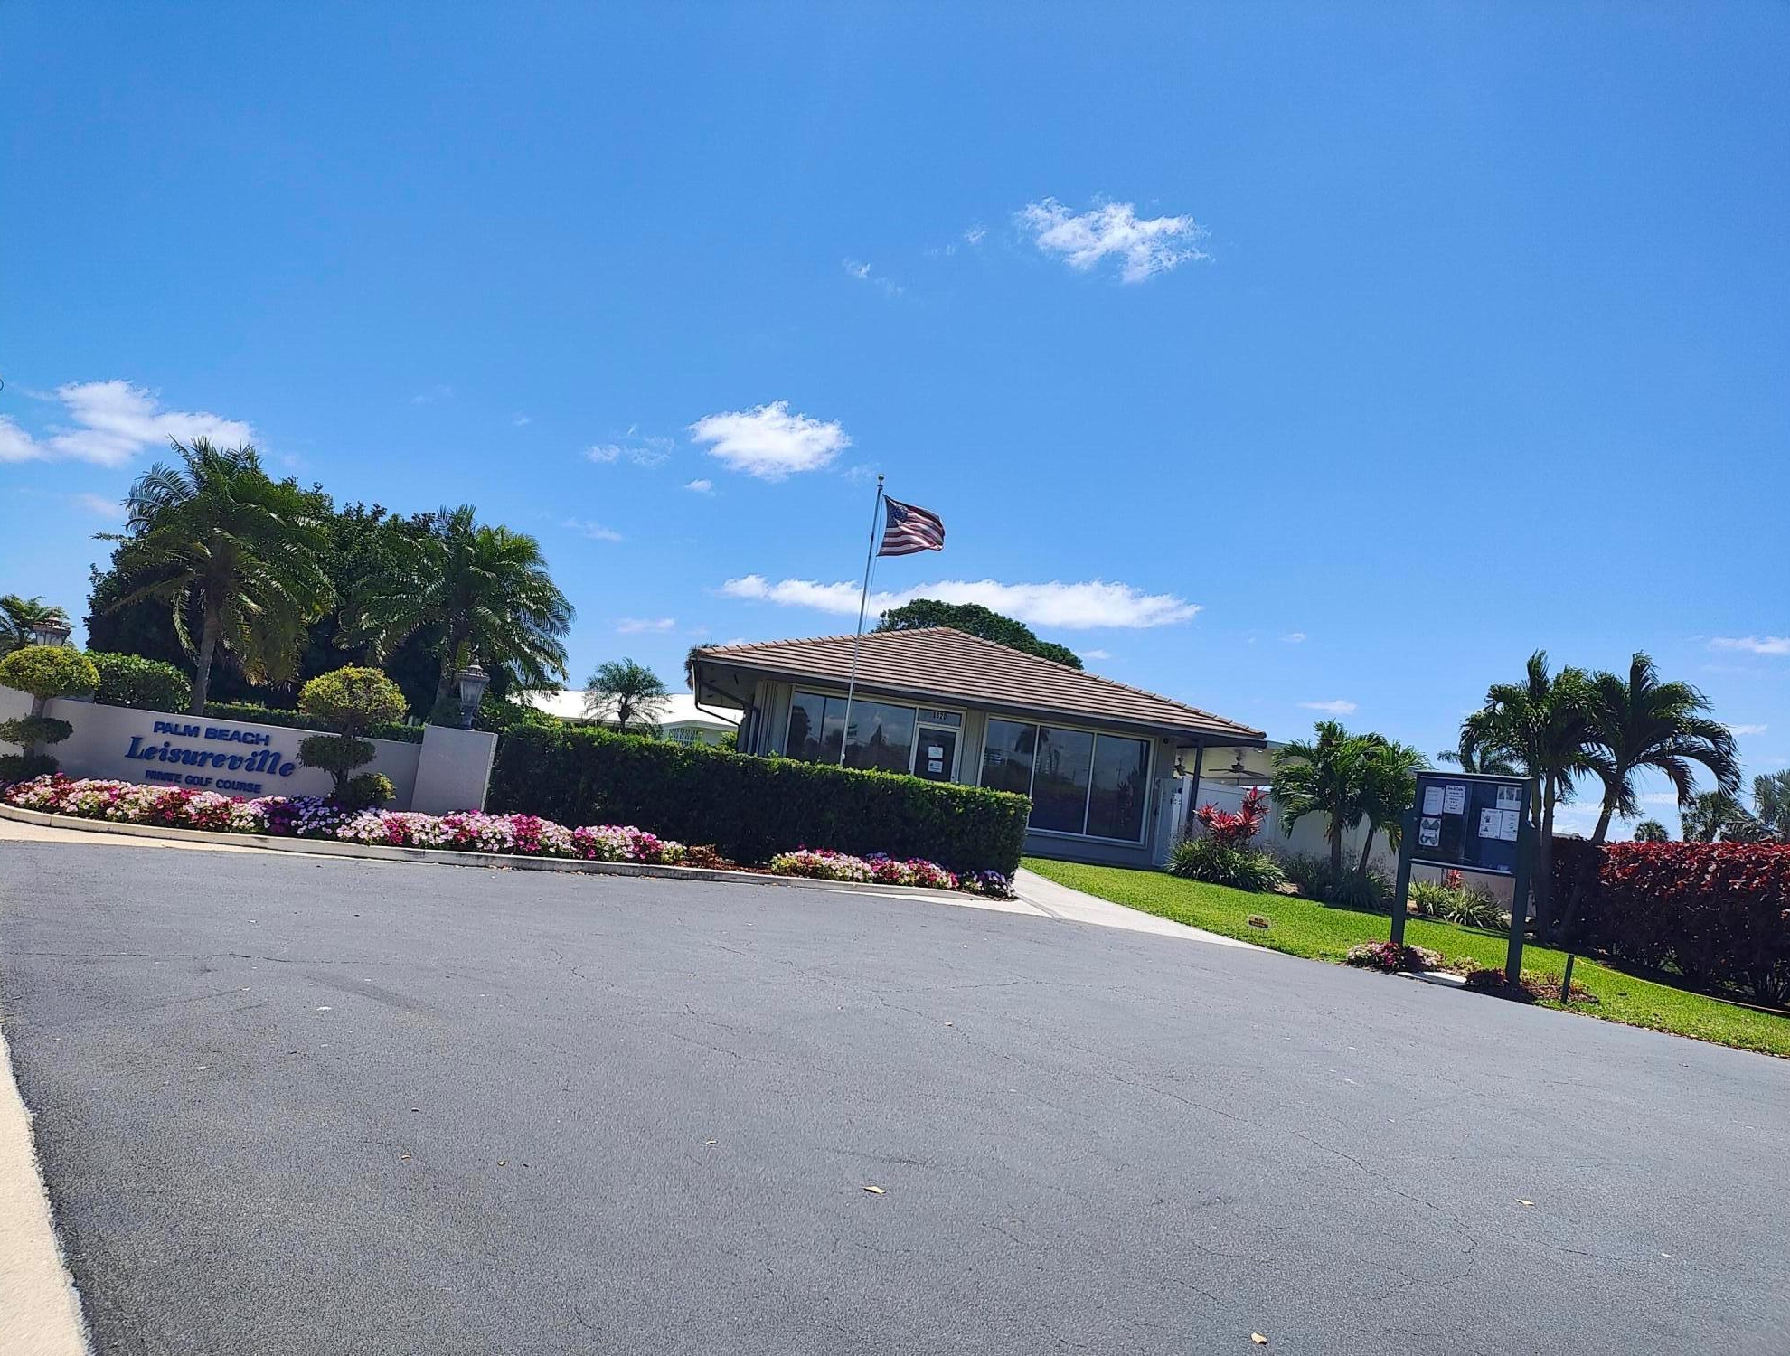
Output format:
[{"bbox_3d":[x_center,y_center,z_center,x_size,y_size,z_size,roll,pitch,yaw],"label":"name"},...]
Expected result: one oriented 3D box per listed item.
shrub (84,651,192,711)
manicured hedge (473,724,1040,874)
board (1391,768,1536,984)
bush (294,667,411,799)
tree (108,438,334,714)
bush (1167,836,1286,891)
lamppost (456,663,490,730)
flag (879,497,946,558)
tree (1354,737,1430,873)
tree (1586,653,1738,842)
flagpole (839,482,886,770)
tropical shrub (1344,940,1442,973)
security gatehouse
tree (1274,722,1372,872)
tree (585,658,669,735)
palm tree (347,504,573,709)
[{"bbox_3d":[-8.026,0.408,13.673,1.200,1.360,1.100,8,-5,-10],"label":"shrub"},{"bbox_3d":[-1.472,1.529,14.986,6.344,1.150,0.950,9,-5,-23],"label":"manicured hedge"},{"bbox_3d":[5.680,1.951,13.060,0.170,1.980,1.320,10,-5,-30],"label":"board"},{"bbox_3d":[-5.000,0.608,11.893,0.980,1.410,0.950,8,-5,-10],"label":"bush"},{"bbox_3d":[-7.483,-0.661,14.320,2.450,3.840,2.450,10,-5,-28],"label":"tree"},{"bbox_3d":[5.942,3.292,23.304,2.000,0.817,1.600,7,-5,10],"label":"bush"},{"bbox_3d":[-4.203,0.178,13.001,0.340,0.678,0.340,8,-5,-10],"label":"lamppost"},{"bbox_3d":[0.262,-2.322,20.152,1.150,0.920,0.400,8,-5,0],"label":"flag"},{"bbox_3d":[8.182,2.447,22.203,1.500,2.896,1.500,7,-5,0],"label":"tree"},{"bbox_3d":[11.530,1.956,20.031,2.600,4.530,2.400,5,-5,30],"label":"tree"},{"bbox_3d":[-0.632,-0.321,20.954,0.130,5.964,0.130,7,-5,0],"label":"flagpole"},{"bbox_3d":[4.872,2.730,12.775,0.650,0.280,1.000,10,-5,-30],"label":"tropical shrub"},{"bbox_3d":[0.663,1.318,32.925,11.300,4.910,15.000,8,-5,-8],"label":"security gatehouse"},{"bbox_3d":[7.692,2.400,23.466,1.950,3.240,1.950,6,-5,19],"label":"tree"},{"bbox_3d":[-6.960,1.197,33.439,2.150,3.380,2.150,8,-5,-11],"label":"tree"},{"bbox_3d":[-5.553,-0.257,16.450,2.700,3.853,2.700,9,-5,-15],"label":"palm tree"}]

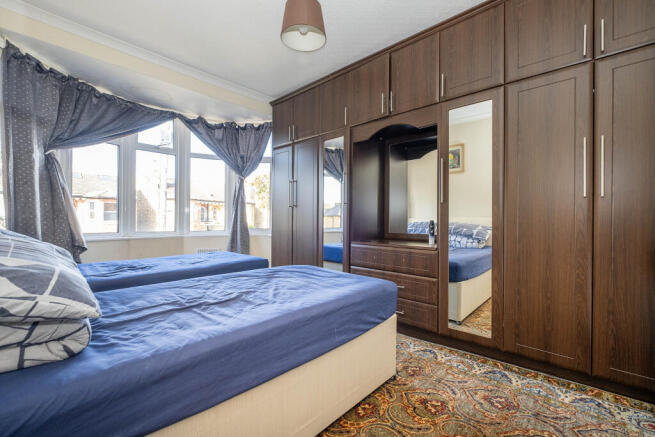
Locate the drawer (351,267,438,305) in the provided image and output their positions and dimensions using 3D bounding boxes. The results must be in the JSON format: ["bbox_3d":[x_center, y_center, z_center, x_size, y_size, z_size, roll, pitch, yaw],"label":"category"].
[{"bbox_3d":[0.694,0.587,2.612,0.850,0.217,0.420,0,0,41],"label":"drawer"}]

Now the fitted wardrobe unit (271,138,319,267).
[{"bbox_3d":[-0.217,0.043,3.505,0.857,1.898,0.580,0,0,41],"label":"fitted wardrobe unit"}]

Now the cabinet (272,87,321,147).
[{"bbox_3d":[-0.211,-1.184,3.499,0.854,0.558,0.580,0,0,41],"label":"cabinet"}]

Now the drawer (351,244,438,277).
[{"bbox_3d":[0.694,0.366,2.612,0.850,0.215,0.420,0,0,41],"label":"drawer"}]

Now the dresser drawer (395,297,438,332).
[{"bbox_3d":[0.694,0.806,2.612,0.850,0.215,0.420,0,0,41],"label":"dresser drawer"}]

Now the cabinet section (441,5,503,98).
[{"bbox_3d":[1.275,-1.235,2.299,0.456,0.572,0.570,0,0,42],"label":"cabinet section"}]

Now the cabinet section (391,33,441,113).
[{"bbox_3d":[0.940,-1.233,2.599,0.443,0.568,0.570,0,0,42],"label":"cabinet section"}]

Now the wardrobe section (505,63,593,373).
[{"bbox_3d":[1.398,0.003,1.752,0.433,1.826,0.040,0,0,41],"label":"wardrobe section"}]

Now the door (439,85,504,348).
[{"bbox_3d":[1.068,0.003,2.038,0.435,1.826,0.040,0,0,41],"label":"door"}]

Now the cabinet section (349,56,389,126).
[{"bbox_3d":[0.605,-1.228,2.900,0.458,0.561,0.570,0,0,42],"label":"cabinet section"}]

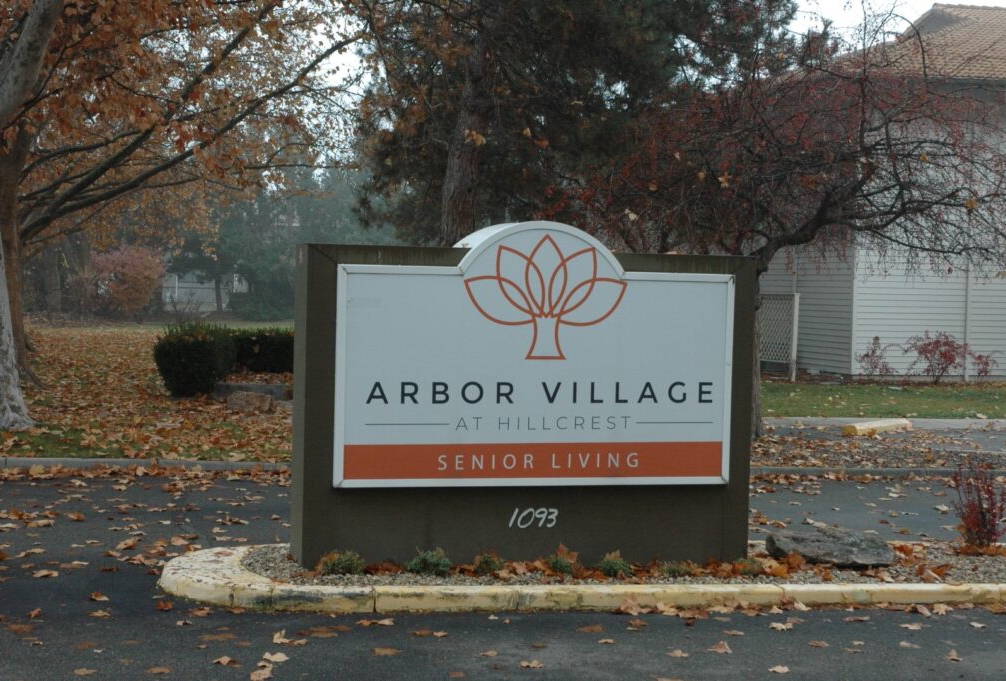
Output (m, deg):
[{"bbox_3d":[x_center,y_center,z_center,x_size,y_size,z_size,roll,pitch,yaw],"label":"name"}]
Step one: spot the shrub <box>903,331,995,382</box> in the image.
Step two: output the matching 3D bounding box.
[{"bbox_3d":[7.628,0.273,29.200,1.580,0.920,0.850,1,2,0],"label":"shrub"}]

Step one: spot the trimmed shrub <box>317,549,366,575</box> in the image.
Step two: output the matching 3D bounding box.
[{"bbox_3d":[-0.805,1.100,8.500,0.235,0.135,0.200,1,2,0],"label":"trimmed shrub"}]

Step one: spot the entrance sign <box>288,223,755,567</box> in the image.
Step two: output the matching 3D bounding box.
[{"bbox_3d":[0.123,0.276,9.191,2.453,1.821,0.526,1,2,-15],"label":"entrance sign"}]

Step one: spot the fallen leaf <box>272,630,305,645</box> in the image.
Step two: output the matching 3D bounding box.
[{"bbox_3d":[-0.922,1.274,7.330,0.145,0.045,0.100,1,2,0],"label":"fallen leaf"}]

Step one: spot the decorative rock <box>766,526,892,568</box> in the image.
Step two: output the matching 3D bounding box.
[{"bbox_3d":[1.786,1.118,9.300,0.650,0.170,0.400,2,2,14],"label":"decorative rock"}]

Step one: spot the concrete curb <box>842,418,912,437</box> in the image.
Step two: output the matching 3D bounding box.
[{"bbox_3d":[4.319,0.981,19.581,0.160,0.115,1.750,2,2,33],"label":"concrete curb"}]

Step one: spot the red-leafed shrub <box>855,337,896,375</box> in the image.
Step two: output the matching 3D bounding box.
[{"bbox_3d":[6.313,0.302,28.900,0.670,0.700,0.550,1,2,0],"label":"red-leafed shrub"}]

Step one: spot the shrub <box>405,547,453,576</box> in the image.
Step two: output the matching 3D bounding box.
[{"bbox_3d":[-0.368,1.102,8.540,0.240,0.150,0.210,1,2,0],"label":"shrub"}]

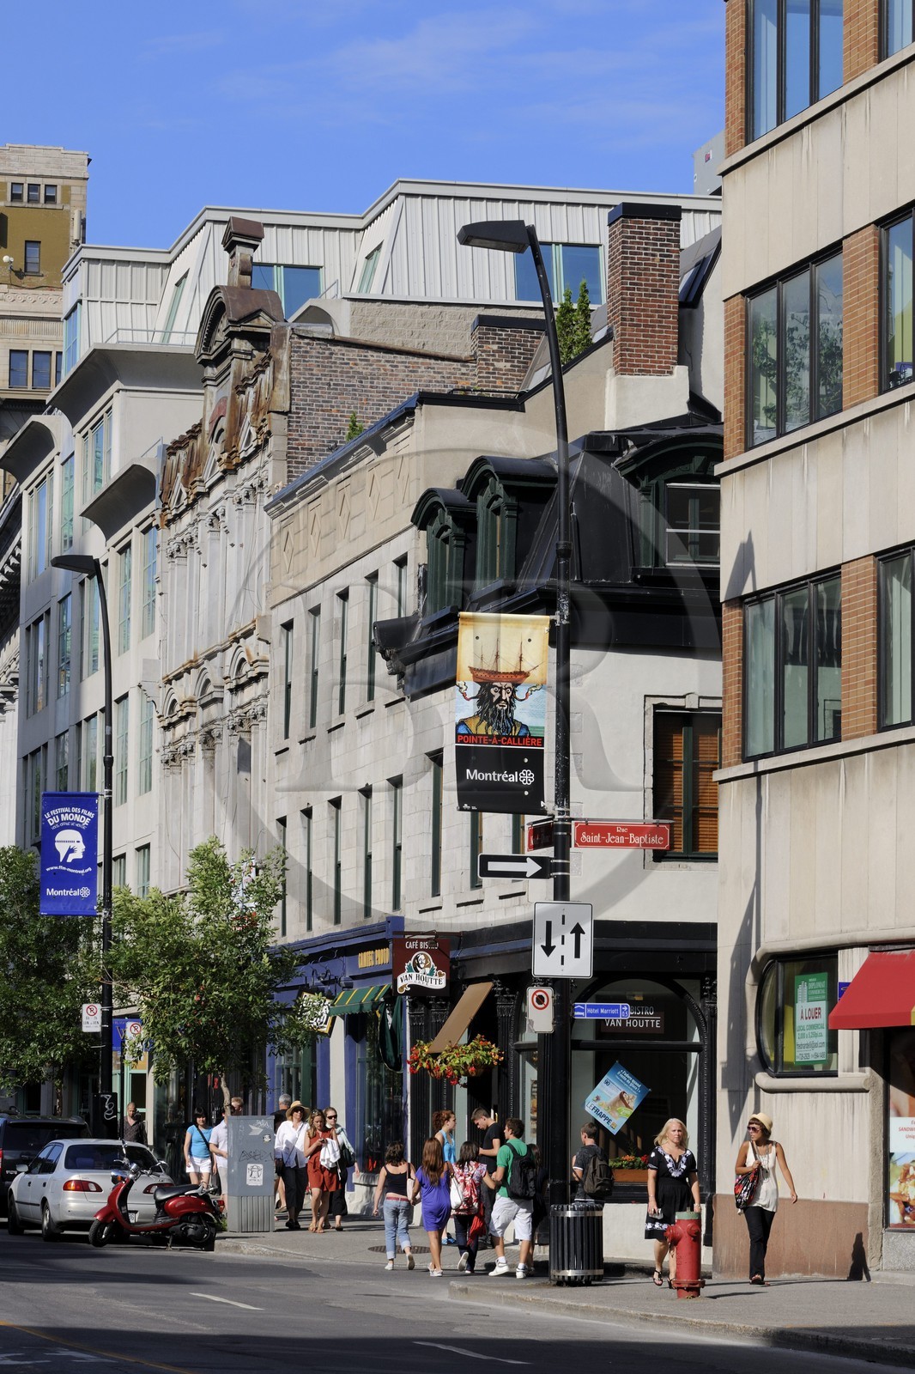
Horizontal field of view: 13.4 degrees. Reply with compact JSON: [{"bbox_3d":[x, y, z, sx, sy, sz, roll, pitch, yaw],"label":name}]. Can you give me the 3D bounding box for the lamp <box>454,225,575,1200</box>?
[{"bbox_3d":[0.607,0.550,38.951,1.200,10.700,0.400,3,-7,-17],"label":"lamp"}]

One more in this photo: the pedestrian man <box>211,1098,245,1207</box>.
[{"bbox_3d":[-3.280,6.841,55.600,0.500,1.760,0.360,2,-7,-14],"label":"pedestrian man"}]

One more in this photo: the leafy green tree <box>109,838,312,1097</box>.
[{"bbox_3d":[-3.341,4.682,52.591,2.650,5.239,2.650,3,-7,-16],"label":"leafy green tree"}]

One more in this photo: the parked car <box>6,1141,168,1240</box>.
[{"bbox_3d":[-5.240,7.111,55.125,1.720,1.390,4.420,3,-6,-18],"label":"parked car"}]

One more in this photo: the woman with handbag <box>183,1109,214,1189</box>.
[{"bbox_3d":[-3.746,6.955,56.496,0.480,1.680,0.340,2,-7,-12],"label":"woman with handbag"}]

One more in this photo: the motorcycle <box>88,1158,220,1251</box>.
[{"bbox_3d":[-3.994,6.826,51.468,1.770,1.220,0.700,2,-7,-11],"label":"motorcycle"}]

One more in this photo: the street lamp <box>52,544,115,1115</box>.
[{"bbox_3d":[-6.182,3.233,64.492,1.050,10.850,0.380,2,-7,-17],"label":"street lamp"}]

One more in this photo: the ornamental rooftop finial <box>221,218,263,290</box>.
[{"bbox_3d":[-3.636,-7.358,66.105,0.540,1.200,0.850,2,-7,-15],"label":"ornamental rooftop finial"}]

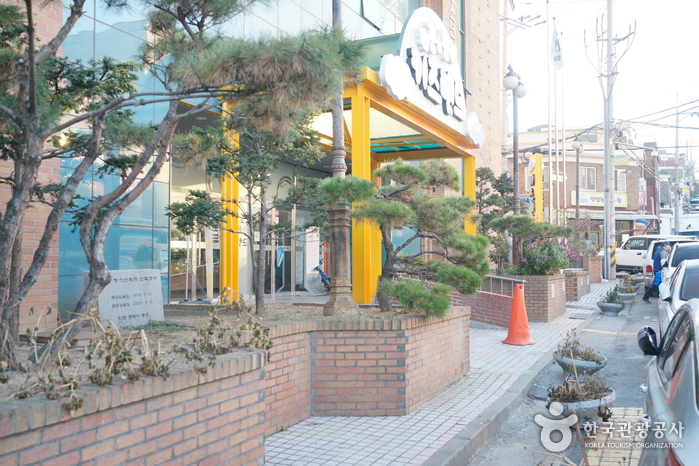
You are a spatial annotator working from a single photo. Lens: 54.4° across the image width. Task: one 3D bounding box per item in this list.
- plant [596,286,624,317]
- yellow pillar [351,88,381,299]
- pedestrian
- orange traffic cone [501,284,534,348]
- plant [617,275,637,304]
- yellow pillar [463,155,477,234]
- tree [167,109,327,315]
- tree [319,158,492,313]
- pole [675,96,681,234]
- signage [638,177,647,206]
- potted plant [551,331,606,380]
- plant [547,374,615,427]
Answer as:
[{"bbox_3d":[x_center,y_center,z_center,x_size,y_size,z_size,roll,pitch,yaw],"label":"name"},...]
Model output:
[{"bbox_3d":[5.981,1.550,15.600,0.660,0.720,0.660,-1,-3,25],"label":"plant"},{"bbox_3d":[0.166,-0.362,9.583,0.200,3.140,0.210,-1,-3,25],"label":"yellow pillar"},{"bbox_3d":[8.268,1.058,18.300,0.700,1.660,0.520,1,-3,-18],"label":"pedestrian"},{"bbox_3d":[2.674,1.293,10.750,0.530,0.950,0.530,0,-2,0],"label":"orange traffic cone"},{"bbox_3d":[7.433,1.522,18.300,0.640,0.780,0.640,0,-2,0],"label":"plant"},{"bbox_3d":[2.613,-0.122,14.782,0.200,3.190,0.210,-1,-3,25],"label":"yellow pillar"},{"bbox_3d":[-1.122,-0.234,7.400,1.740,2.250,1.600,0,-2,0],"label":"tree"},{"bbox_3d":[0.618,0.044,7.500,1.780,1.700,1.500,0,-2,0],"label":"tree"},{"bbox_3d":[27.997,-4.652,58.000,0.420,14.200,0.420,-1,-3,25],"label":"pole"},{"bbox_3d":[15.107,-2.112,35.000,0.450,1.450,0.180,-1,-3,14],"label":"signage"},{"bbox_3d":[2.759,1.475,8.150,0.660,0.600,0.660,-1,-3,25],"label":"potted plant"},{"bbox_3d":[2.210,1.607,6.500,0.660,0.490,0.660,-1,-3,25],"label":"plant"}]

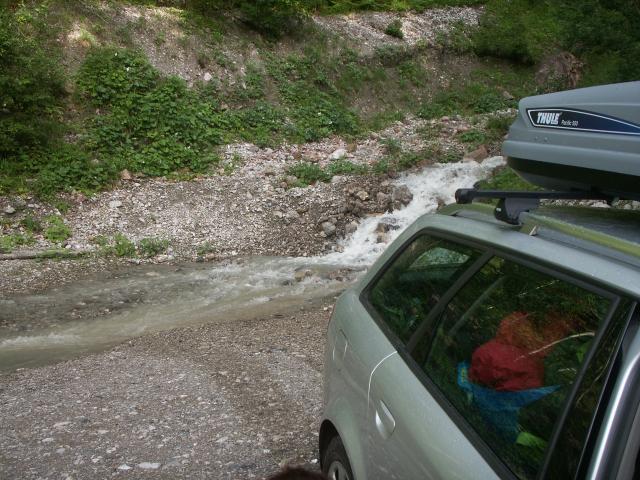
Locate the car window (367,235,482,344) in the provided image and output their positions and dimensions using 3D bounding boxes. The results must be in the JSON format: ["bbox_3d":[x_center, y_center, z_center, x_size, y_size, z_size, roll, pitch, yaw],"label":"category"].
[{"bbox_3d":[0.329,0.141,2.361,0.050,0.376,0.822,23,5,-12],"label":"car window"}]

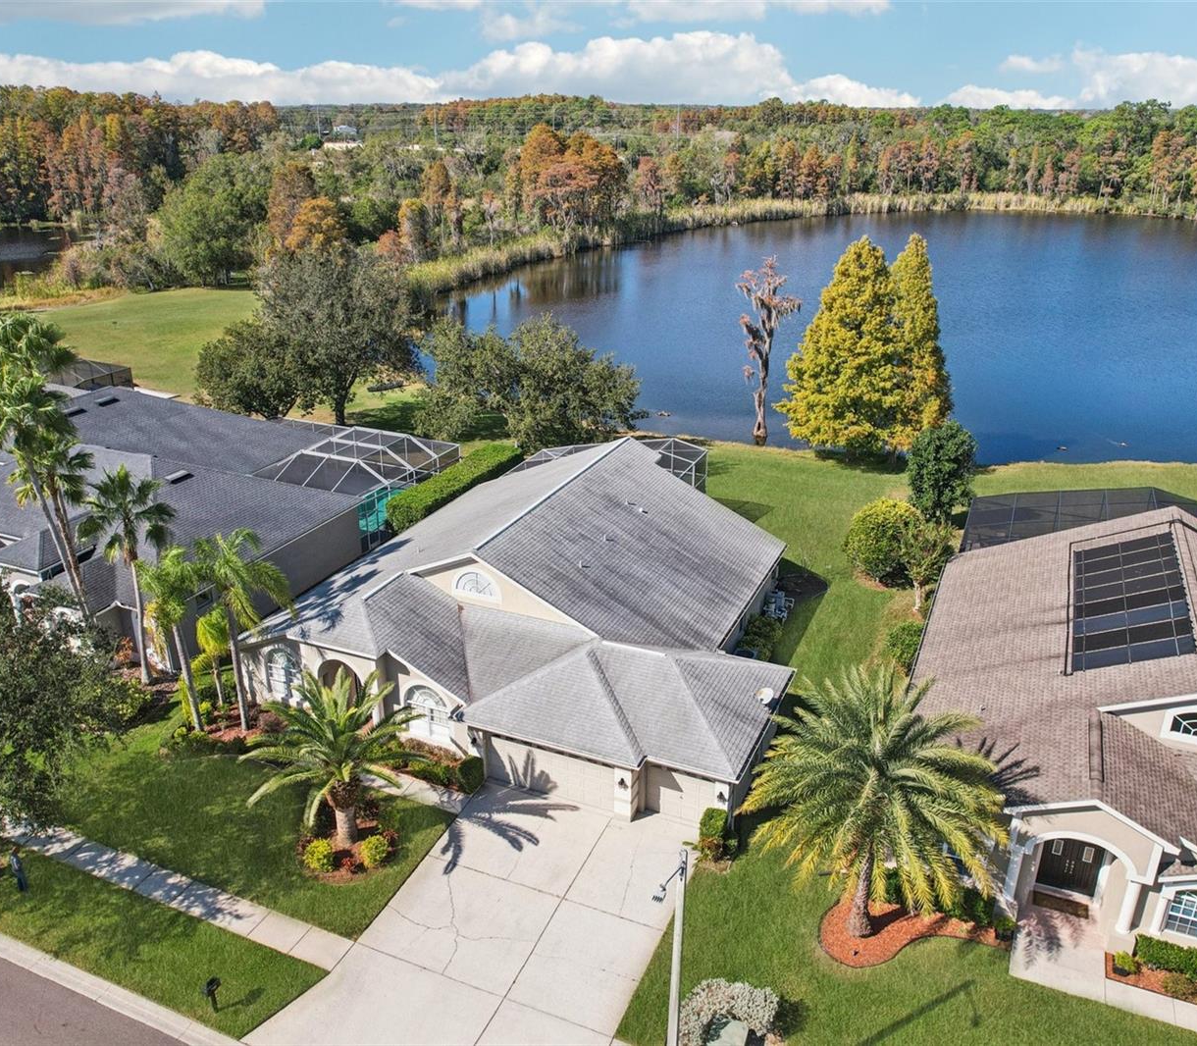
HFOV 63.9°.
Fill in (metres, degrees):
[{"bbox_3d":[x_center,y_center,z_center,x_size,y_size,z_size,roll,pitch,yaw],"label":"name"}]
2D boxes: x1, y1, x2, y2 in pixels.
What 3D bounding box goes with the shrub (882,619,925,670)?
[{"bbox_3d":[13.600,5.412,42.015,2.000,2.050,2.000,0,23,0],"label":"shrub"}]

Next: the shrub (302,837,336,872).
[{"bbox_3d":[-8.718,10.384,30.005,1.000,1.000,1.000,0,23,0],"label":"shrub"}]

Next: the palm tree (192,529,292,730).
[{"bbox_3d":[-12.930,4.327,35.124,3.300,8.200,3.300,10,25,22],"label":"palm tree"}]

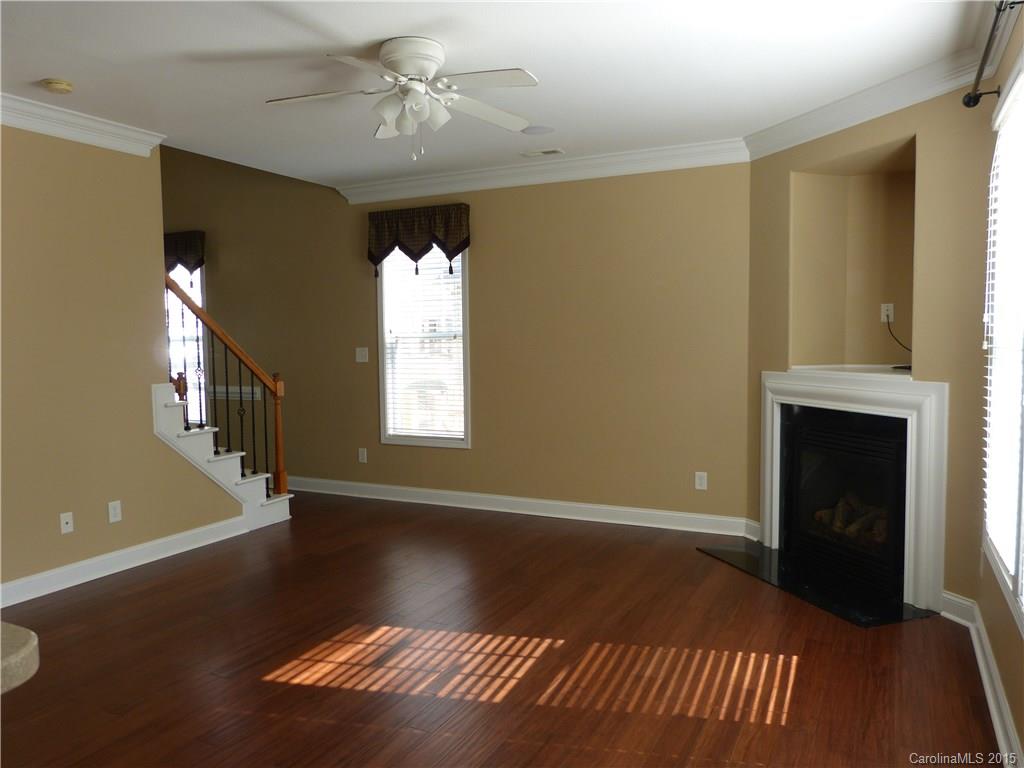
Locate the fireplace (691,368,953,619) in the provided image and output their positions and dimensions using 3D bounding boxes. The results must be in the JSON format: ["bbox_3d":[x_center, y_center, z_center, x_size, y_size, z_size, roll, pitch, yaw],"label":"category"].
[{"bbox_3d":[1.746,0.538,4.453,0.593,1.180,1.480,-2,4,-19],"label":"fireplace"}]

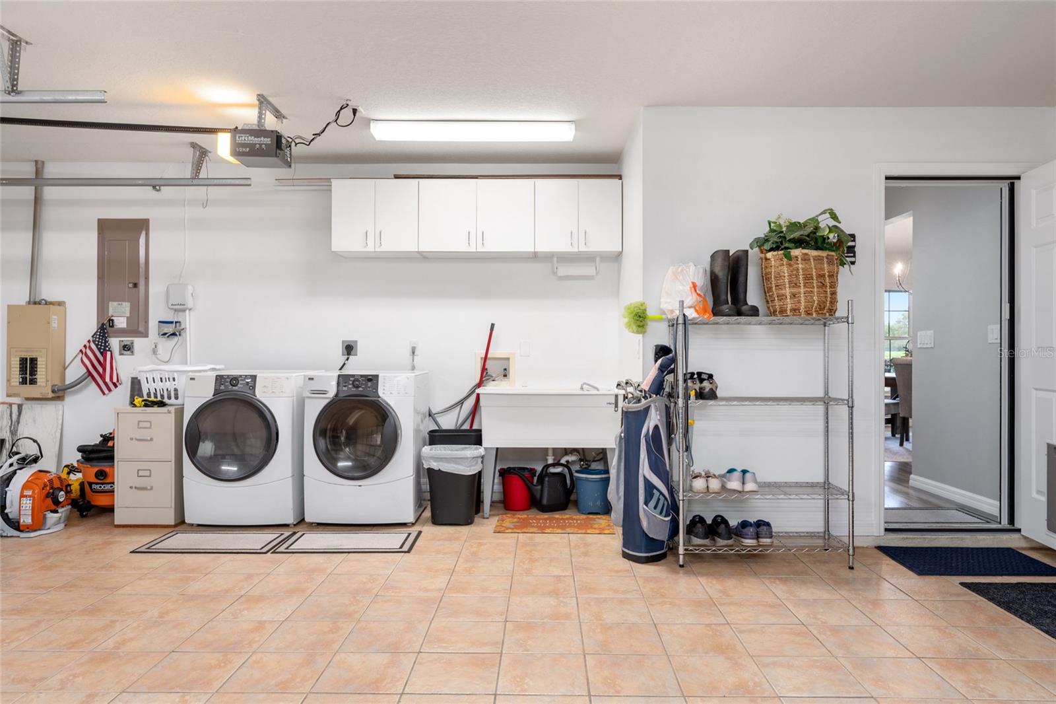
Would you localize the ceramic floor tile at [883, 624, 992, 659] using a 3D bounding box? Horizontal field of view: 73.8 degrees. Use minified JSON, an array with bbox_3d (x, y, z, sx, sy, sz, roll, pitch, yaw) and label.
[{"bbox_3d":[1.588,1.122,2.719,0.304,0.010,0.304,0,0,1],"label":"ceramic floor tile"}]

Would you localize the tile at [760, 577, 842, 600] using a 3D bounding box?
[{"bbox_3d":[1.298,1.124,3.340,0.302,0.010,0.302,0,0,1],"label":"tile"}]

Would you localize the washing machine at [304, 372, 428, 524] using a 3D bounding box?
[{"bbox_3d":[-1.075,0.631,4.786,0.690,0.960,0.760,0,0,0],"label":"washing machine"}]

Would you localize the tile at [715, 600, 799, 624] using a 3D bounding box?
[{"bbox_3d":[0.973,1.112,3.010,0.299,0.010,0.299,0,0,1],"label":"tile"}]

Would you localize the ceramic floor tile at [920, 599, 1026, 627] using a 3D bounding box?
[{"bbox_3d":[1.882,1.112,2.992,0.300,0.008,0.300,0,0,1],"label":"ceramic floor tile"}]

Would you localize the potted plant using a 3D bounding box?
[{"bbox_3d":[1.473,-0.474,3.814,0.522,0.587,0.410,0,0,0],"label":"potted plant"}]

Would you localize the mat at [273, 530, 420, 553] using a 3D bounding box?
[{"bbox_3d":[-1.035,1.105,4.115,0.763,0.008,0.472,0,0,1],"label":"mat"}]

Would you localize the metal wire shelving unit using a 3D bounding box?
[{"bbox_3d":[1.225,0.419,3.776,0.914,1.380,0.355,0,0,1],"label":"metal wire shelving unit"}]

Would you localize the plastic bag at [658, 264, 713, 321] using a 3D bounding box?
[{"bbox_3d":[0.845,-0.322,3.784,0.261,0.303,0.270,0,0,0],"label":"plastic bag"}]

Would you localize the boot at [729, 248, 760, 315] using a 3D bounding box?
[{"bbox_3d":[1.152,-0.363,3.774,0.105,0.372,0.270,0,0,-8],"label":"boot"}]

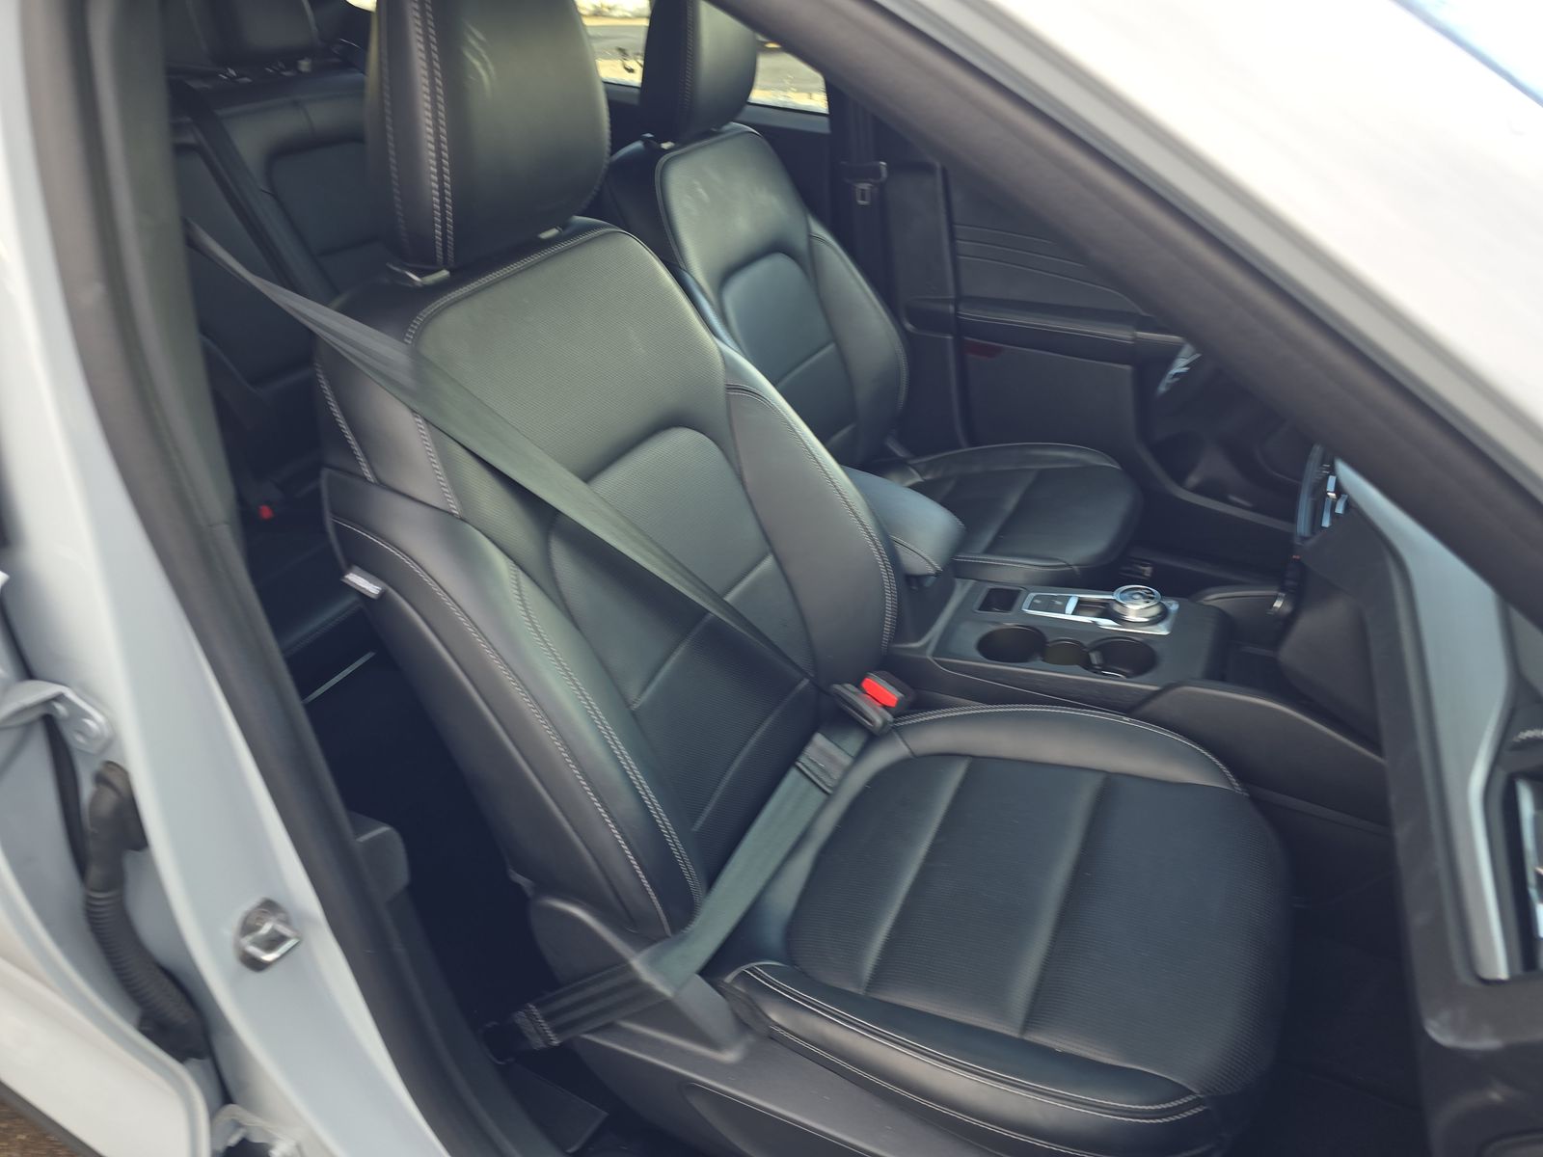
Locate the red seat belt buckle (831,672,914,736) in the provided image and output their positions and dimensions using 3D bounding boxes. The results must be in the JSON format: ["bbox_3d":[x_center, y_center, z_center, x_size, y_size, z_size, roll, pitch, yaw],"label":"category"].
[{"bbox_3d":[0.117,0.144,1.147,0.075,0.050,0.060,32,41,8],"label":"red seat belt buckle"}]

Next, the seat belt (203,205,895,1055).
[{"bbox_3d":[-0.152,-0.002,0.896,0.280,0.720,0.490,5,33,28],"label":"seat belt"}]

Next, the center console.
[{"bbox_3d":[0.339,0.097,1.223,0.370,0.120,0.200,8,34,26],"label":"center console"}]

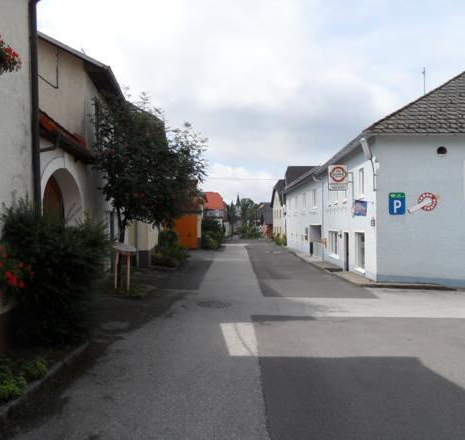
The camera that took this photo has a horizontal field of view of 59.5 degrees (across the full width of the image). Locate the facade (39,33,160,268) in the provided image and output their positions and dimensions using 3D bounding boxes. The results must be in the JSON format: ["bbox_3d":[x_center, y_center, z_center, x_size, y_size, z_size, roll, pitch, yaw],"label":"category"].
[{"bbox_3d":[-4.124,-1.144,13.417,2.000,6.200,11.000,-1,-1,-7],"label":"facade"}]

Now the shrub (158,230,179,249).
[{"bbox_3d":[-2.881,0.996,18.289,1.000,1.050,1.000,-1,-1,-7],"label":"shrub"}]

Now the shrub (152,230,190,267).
[{"bbox_3d":[-2.577,1.157,17.287,1.450,1.550,2.000,-1,-1,-7],"label":"shrub"}]

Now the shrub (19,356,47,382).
[{"bbox_3d":[-2.297,1.688,4.759,0.280,0.200,0.360,-1,-1,-8],"label":"shrub"}]

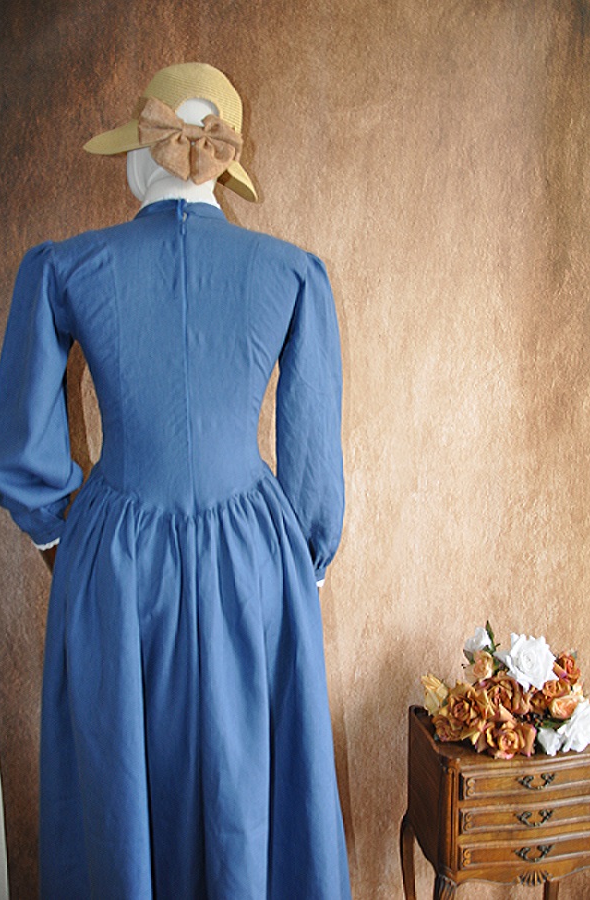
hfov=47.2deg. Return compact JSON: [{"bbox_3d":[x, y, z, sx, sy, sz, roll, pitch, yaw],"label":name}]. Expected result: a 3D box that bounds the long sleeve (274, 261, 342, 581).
[{"bbox_3d":[0.030,-0.049,1.245,0.120,0.600,0.180,-2,8,-14],"label":"long sleeve"}]

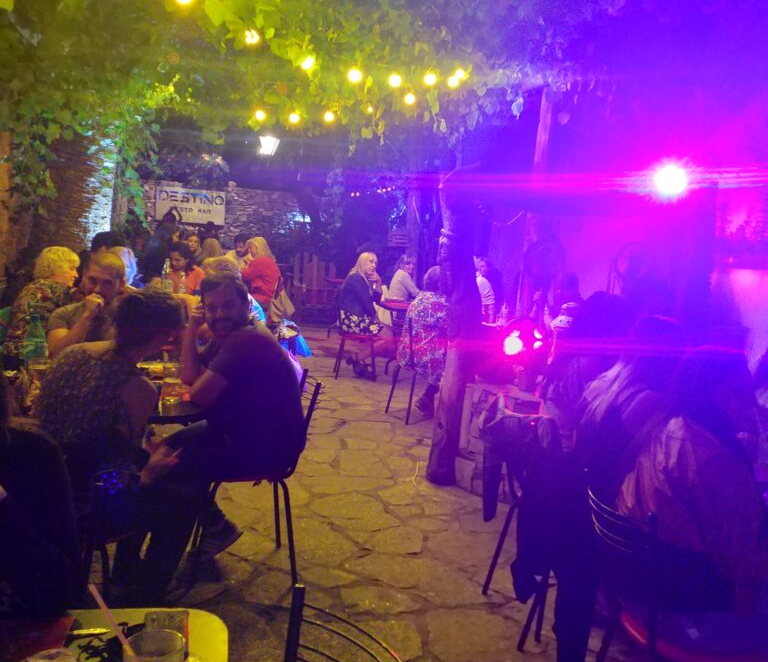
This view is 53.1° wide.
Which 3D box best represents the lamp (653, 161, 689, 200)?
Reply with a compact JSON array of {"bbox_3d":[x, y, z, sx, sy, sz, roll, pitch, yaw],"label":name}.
[{"bbox_3d":[2.019,-1.057,5.400,0.240,0.240,0.220,8,7,26],"label":"lamp"}]

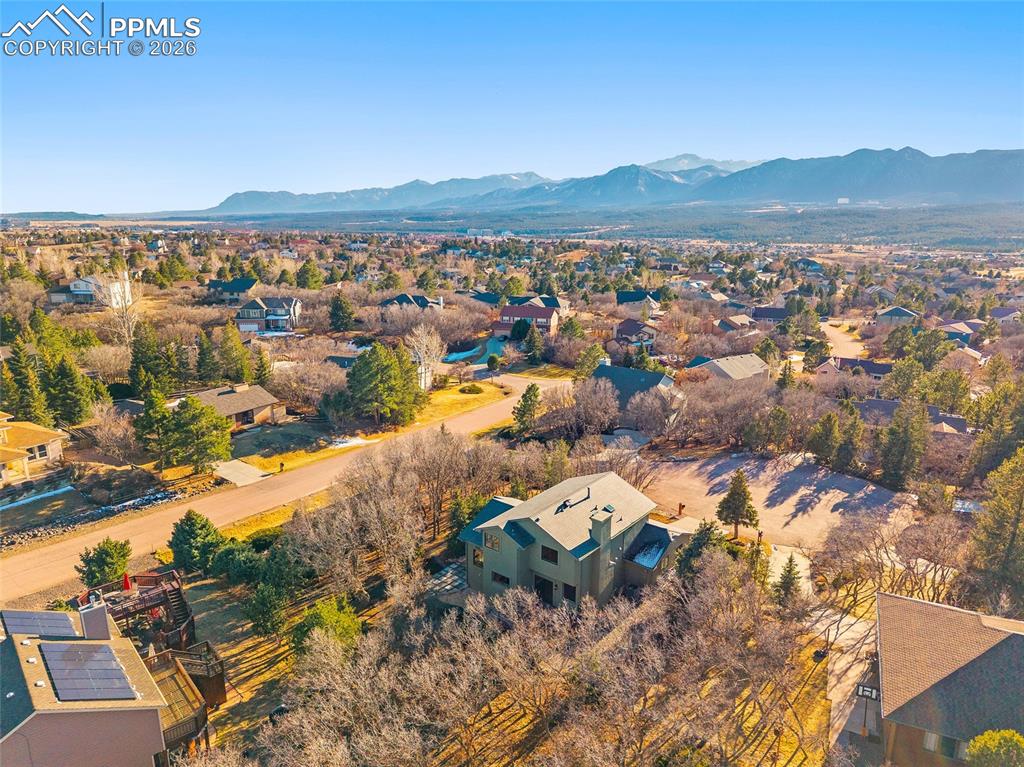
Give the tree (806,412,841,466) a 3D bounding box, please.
[{"bbox_3d":[39.930,7.030,90.740,4.220,6.780,4.220,0,14,0],"label":"tree"}]

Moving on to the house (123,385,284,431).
[{"bbox_3d":[-43.400,3.640,98.970,11.500,5.100,18.500,9,16,34],"label":"house"}]

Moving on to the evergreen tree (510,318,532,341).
[{"bbox_3d":[2.130,-13.470,176.850,5.360,5.240,5.360,0,14,0],"label":"evergreen tree"}]

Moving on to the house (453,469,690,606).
[{"bbox_3d":[5.950,13.580,62.780,16.000,7.600,15.400,10,17,36],"label":"house"}]

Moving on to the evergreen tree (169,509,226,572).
[{"bbox_3d":[-28.320,13.820,64.280,4.900,5.700,4.900,-6,15,-25],"label":"evergreen tree"}]

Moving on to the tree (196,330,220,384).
[{"bbox_3d":[-56.066,-4.858,129.952,4.250,9.620,4.250,0,14,0],"label":"tree"}]

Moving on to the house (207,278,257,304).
[{"bbox_3d":[-97.500,-32.710,250.270,16.000,9.000,12.000,-1,13,-3],"label":"house"}]

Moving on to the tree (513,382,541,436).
[{"bbox_3d":[2.150,3.720,104.220,4.000,7.400,4.000,0,14,1],"label":"tree"}]

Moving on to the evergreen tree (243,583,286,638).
[{"bbox_3d":[-18.686,16.950,53.279,3.180,4.350,3.180,0,14,0],"label":"evergreen tree"}]

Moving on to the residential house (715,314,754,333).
[{"bbox_3d":[53.859,-13.856,171.000,10.500,6.500,9.000,-12,18,-41],"label":"residential house"}]

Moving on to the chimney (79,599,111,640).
[{"bbox_3d":[-24.200,13.860,41.180,1.250,2.100,0.720,-11,17,-39],"label":"chimney"}]

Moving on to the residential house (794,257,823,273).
[{"bbox_3d":[159.050,-63.370,380.000,13.800,7.900,11.500,3,14,13],"label":"residential house"}]

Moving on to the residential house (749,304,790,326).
[{"bbox_3d":[73.240,-17.660,195.710,12.000,5.700,9.500,5,15,19],"label":"residential house"}]

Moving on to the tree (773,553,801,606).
[{"bbox_3d":[22.750,16.080,58.590,2.310,4.650,2.310,0,14,0],"label":"tree"}]

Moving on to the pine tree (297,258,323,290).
[{"bbox_3d":[-83.205,-45.178,291.622,10.740,11.820,10.740,0,14,0],"label":"pine tree"}]

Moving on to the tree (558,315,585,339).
[{"bbox_3d":[14.910,-14.440,178.550,6.300,5.880,6.300,1,14,5],"label":"tree"}]

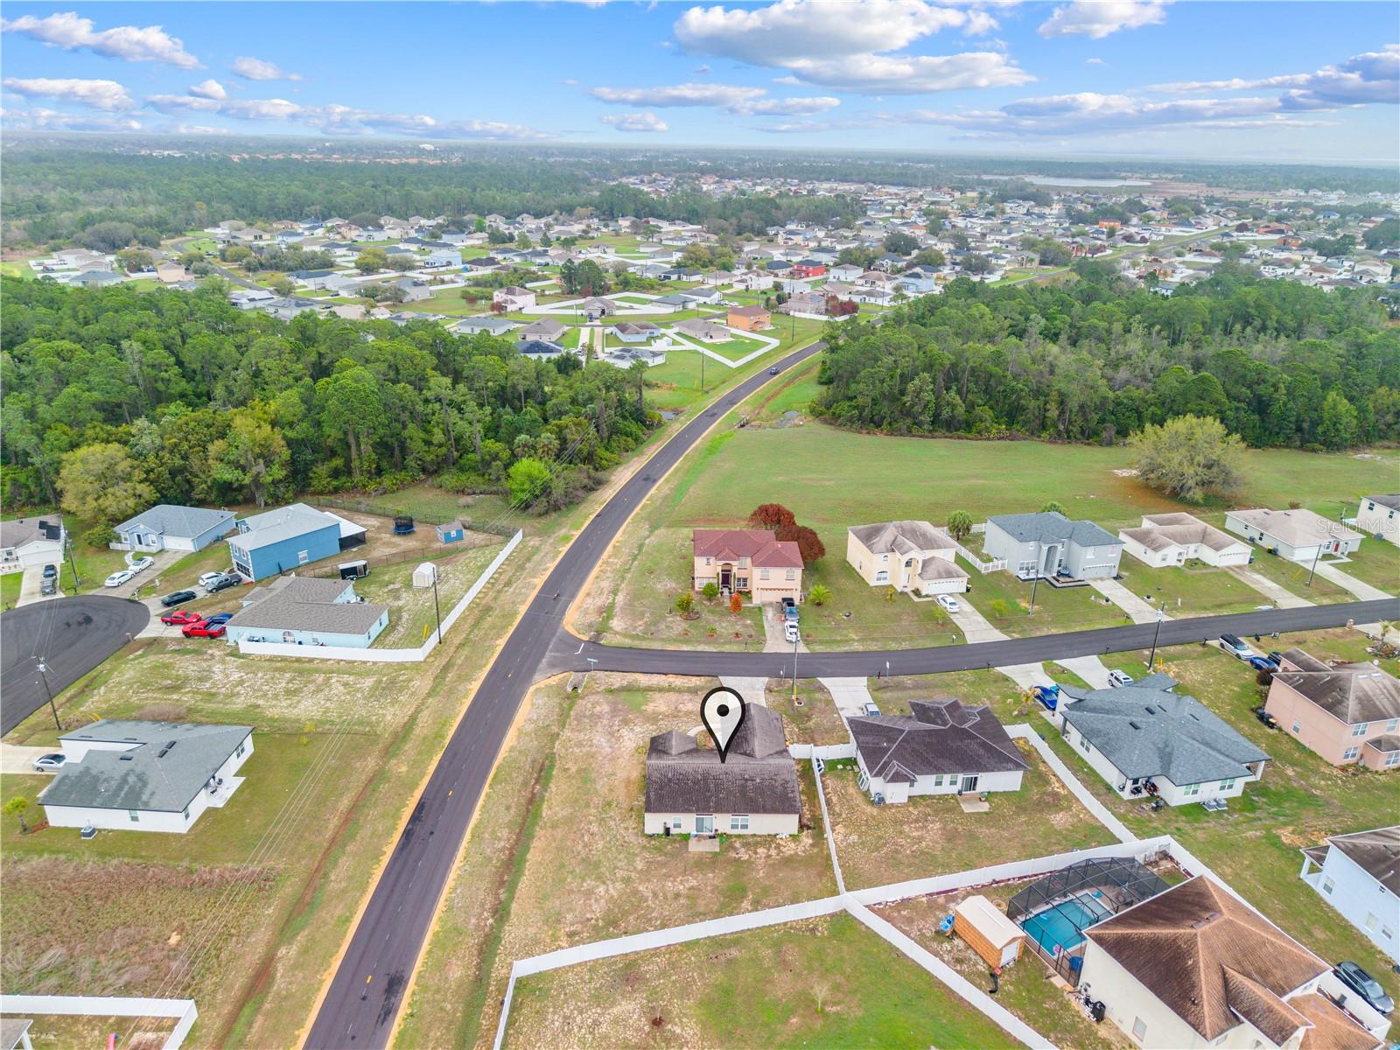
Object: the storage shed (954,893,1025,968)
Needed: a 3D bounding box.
[{"bbox_3d":[25.130,34.989,84.310,3.000,2.650,5.200,-10,24,-27],"label":"storage shed"}]

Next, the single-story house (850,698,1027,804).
[{"bbox_3d":[26.013,23.713,108.637,17.490,5.300,15.250,-1,22,-6],"label":"single-story house"}]

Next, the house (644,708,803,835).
[{"bbox_3d":[2.001,25.382,104.758,15.500,4.600,18.300,0,22,-2],"label":"house"}]

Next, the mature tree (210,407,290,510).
[{"bbox_3d":[-81.500,-11.485,175.633,14.000,17.500,14.000,1,21,0],"label":"mature tree"}]

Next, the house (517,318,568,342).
[{"bbox_3d":[-54.088,-66.956,334.391,14.000,4.800,17.000,1,22,0],"label":"house"}]

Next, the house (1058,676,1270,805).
[{"bbox_3d":[53.870,23.730,115.321,18.700,5.400,21.900,-4,22,-13],"label":"house"}]

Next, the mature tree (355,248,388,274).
[{"bbox_3d":[-162.010,-130.096,478.782,15.500,11.800,15.000,1,22,0],"label":"mature tree"}]

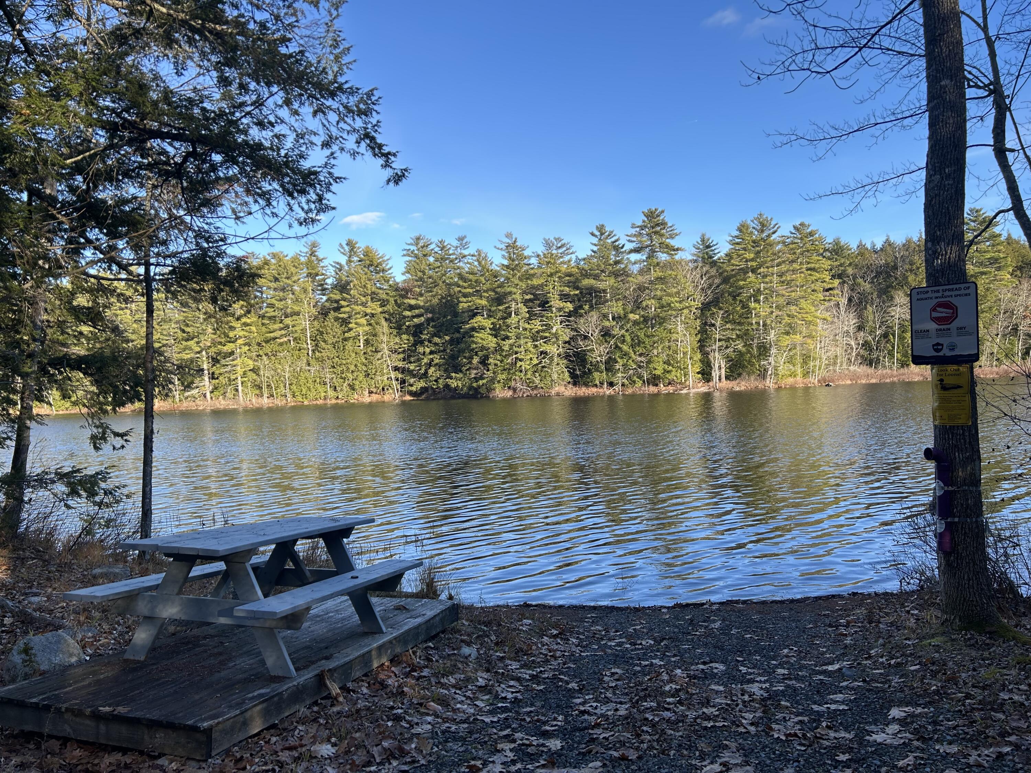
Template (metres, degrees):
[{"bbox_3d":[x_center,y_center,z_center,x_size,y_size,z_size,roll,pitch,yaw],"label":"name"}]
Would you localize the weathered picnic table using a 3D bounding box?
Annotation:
[{"bbox_3d":[-1.717,1.370,5.300,1.510,0.775,1.825,-1,-4,18],"label":"weathered picnic table"}]

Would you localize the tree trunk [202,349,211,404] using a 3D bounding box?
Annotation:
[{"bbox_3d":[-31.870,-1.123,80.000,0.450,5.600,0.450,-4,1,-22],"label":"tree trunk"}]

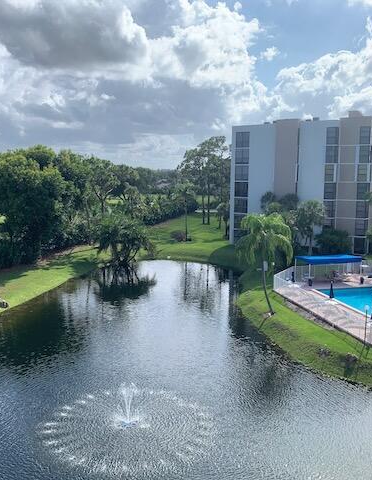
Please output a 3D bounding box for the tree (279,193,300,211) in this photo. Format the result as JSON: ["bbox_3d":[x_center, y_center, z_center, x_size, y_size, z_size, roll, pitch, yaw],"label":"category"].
[{"bbox_3d":[16.448,-3.182,77.324,3.210,8.880,3.210,0,8,0],"label":"tree"}]

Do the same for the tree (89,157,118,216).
[{"bbox_3d":[-16.708,-9.214,97.677,6.080,15.280,6.080,0,8,0],"label":"tree"}]

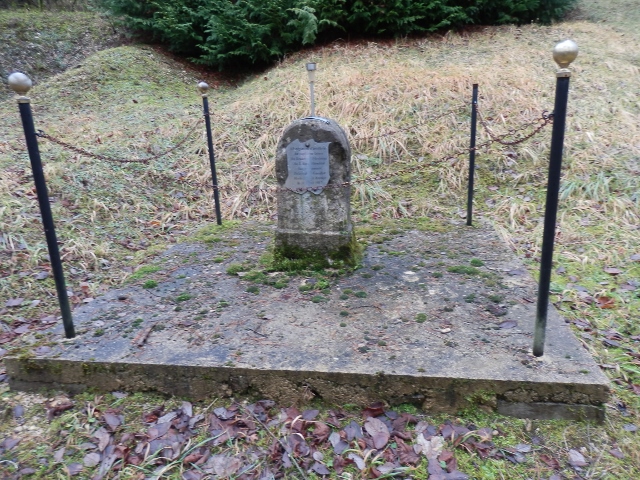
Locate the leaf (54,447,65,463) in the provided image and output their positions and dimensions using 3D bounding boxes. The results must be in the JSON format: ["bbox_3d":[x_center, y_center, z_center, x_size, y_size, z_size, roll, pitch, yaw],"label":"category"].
[{"bbox_3d":[-1.007,0.824,1.787,0.039,0.012,0.063,-5,18,-5],"label":"leaf"}]

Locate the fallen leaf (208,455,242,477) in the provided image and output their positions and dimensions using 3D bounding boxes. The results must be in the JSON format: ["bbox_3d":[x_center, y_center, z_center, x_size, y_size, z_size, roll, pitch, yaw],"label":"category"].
[{"bbox_3d":[-0.348,0.816,1.691,0.123,0.020,0.086,0,18,10],"label":"fallen leaf"}]

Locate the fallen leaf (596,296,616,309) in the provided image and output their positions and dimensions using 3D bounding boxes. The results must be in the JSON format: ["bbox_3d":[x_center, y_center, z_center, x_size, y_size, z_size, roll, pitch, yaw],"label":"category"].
[{"bbox_3d":[1.659,0.348,2.669,0.085,0.040,0.128,7,18,31],"label":"fallen leaf"}]

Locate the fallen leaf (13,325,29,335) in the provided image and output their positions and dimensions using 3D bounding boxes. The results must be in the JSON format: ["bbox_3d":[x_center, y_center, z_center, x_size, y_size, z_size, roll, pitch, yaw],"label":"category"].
[{"bbox_3d":[-1.600,0.481,2.474,0.080,0.020,0.070,-15,21,-34],"label":"fallen leaf"}]

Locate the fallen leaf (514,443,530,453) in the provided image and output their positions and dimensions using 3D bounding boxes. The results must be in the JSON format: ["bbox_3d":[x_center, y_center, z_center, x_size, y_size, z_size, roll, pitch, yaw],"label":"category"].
[{"bbox_3d":[0.728,0.747,1.661,0.058,0.015,0.050,7,20,26],"label":"fallen leaf"}]

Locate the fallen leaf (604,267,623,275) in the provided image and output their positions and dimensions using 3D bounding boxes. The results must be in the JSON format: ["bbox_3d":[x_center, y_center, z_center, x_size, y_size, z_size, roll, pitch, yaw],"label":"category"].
[{"bbox_3d":[1.825,0.181,2.872,0.098,0.020,0.097,1,18,12],"label":"fallen leaf"}]

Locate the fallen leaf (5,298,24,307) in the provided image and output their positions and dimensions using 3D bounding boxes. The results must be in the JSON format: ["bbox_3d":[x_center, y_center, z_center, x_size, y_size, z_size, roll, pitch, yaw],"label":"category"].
[{"bbox_3d":[-1.939,0.386,2.928,0.097,0.015,0.115,-13,20,-29],"label":"fallen leaf"}]

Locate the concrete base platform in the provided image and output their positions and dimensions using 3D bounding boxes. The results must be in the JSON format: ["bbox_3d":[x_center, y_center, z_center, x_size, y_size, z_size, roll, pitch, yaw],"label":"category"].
[{"bbox_3d":[0.002,0.267,3.114,2.611,0.174,2.410,0,18,9],"label":"concrete base platform"}]

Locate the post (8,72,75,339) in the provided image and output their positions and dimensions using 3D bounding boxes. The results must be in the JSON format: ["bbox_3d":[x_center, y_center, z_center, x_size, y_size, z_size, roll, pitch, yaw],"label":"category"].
[{"bbox_3d":[-1.258,-0.116,2.127,0.083,1.233,0.083,0,15,9],"label":"post"}]

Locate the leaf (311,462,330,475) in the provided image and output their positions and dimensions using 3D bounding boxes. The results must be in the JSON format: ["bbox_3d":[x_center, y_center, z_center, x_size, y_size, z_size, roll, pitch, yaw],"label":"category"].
[{"bbox_3d":[0.001,0.812,1.653,0.069,0.015,0.045,-10,19,-22],"label":"leaf"}]

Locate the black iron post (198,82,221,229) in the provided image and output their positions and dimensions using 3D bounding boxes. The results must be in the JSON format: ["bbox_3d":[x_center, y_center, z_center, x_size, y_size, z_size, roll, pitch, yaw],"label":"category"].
[{"bbox_3d":[-1.002,-0.779,4.318,0.085,1.315,0.085,0,15,9],"label":"black iron post"}]

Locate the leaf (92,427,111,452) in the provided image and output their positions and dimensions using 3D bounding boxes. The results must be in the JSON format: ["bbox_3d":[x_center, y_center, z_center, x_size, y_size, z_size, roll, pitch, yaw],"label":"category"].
[{"bbox_3d":[-0.844,0.771,1.790,0.066,0.025,0.115,-9,31,-25],"label":"leaf"}]

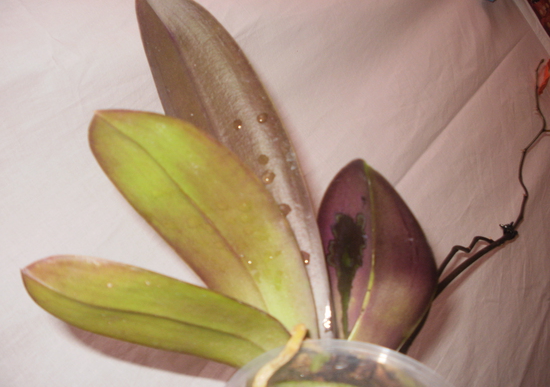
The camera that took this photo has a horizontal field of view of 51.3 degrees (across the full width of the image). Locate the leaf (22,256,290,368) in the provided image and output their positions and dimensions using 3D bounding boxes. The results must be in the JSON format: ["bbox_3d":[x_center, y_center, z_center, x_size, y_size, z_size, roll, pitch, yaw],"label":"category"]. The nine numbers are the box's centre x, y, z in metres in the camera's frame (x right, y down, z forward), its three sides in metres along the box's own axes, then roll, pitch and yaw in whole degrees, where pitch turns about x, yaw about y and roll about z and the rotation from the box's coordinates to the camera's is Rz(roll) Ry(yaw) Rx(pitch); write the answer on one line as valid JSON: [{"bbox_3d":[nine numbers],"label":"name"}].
[{"bbox_3d":[-0.073,0.076,0.365,0.181,0.030,0.046,17,70,0],"label":"leaf"}]

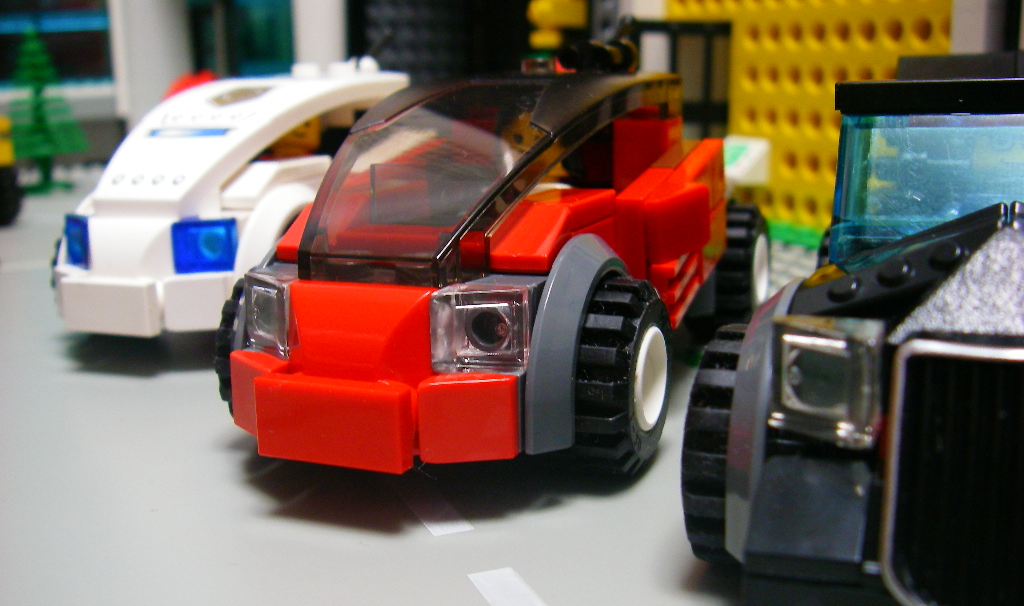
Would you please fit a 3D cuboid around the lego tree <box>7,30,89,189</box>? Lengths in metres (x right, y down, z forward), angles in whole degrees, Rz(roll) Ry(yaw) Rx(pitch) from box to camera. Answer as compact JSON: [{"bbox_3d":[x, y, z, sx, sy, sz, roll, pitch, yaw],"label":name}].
[{"bbox_3d":[-0.193,-0.080,0.458,0.034,0.064,0.034,-1,12,0],"label":"lego tree"}]

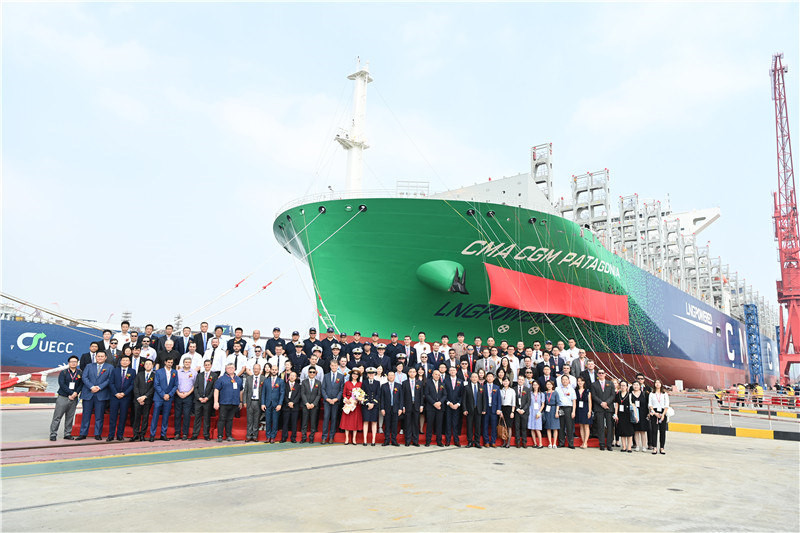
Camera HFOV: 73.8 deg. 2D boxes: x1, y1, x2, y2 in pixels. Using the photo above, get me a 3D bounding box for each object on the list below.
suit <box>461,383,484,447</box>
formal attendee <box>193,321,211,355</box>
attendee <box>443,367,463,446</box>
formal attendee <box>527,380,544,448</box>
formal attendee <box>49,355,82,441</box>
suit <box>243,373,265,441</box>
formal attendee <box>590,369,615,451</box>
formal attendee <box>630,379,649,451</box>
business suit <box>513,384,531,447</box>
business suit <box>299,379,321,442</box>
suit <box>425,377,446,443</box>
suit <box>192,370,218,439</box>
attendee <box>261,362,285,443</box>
[{"bbox_3d":[1.803,3.515,12.774,0.540,1.534,0.360,2,-11,3],"label":"suit"},{"bbox_3d":[-5.130,2.326,13.720,0.520,1.770,0.330,6,-12,-17],"label":"formal attendee"},{"bbox_3d":[1.228,3.326,12.359,0.480,1.480,0.290,1,-12,3],"label":"attendee"},{"bbox_3d":[3.227,3.502,12.650,0.410,1.537,0.290,1,-11,5],"label":"formal attendee"},{"bbox_3d":[-7.192,2.815,11.511,0.540,1.752,0.380,7,-12,-22],"label":"formal attendee"},{"bbox_3d":[-3.364,3.252,12.371,0.510,1.533,0.360,4,-11,-11],"label":"suit"},{"bbox_3d":[4.677,3.281,12.286,0.510,1.790,0.310,-1,-13,12],"label":"formal attendee"},{"bbox_3d":[5.535,3.428,12.329,0.430,1.560,0.280,-2,-13,14],"label":"formal attendee"},{"bbox_3d":[2.935,3.602,12.960,0.460,1.390,0.320,-1,-12,15],"label":"business suit"},{"bbox_3d":[-2.086,3.292,12.341,0.460,1.396,0.330,4,-12,-8],"label":"business suit"},{"bbox_3d":[0.857,3.463,12.692,0.540,1.537,0.360,2,-11,0],"label":"suit"},{"bbox_3d":[-4.544,3.210,12.426,0.480,1.480,0.290,4,-12,-11],"label":"suit"},{"bbox_3d":[-2.952,3.165,12.374,0.530,1.733,0.360,4,-11,-10],"label":"attendee"}]

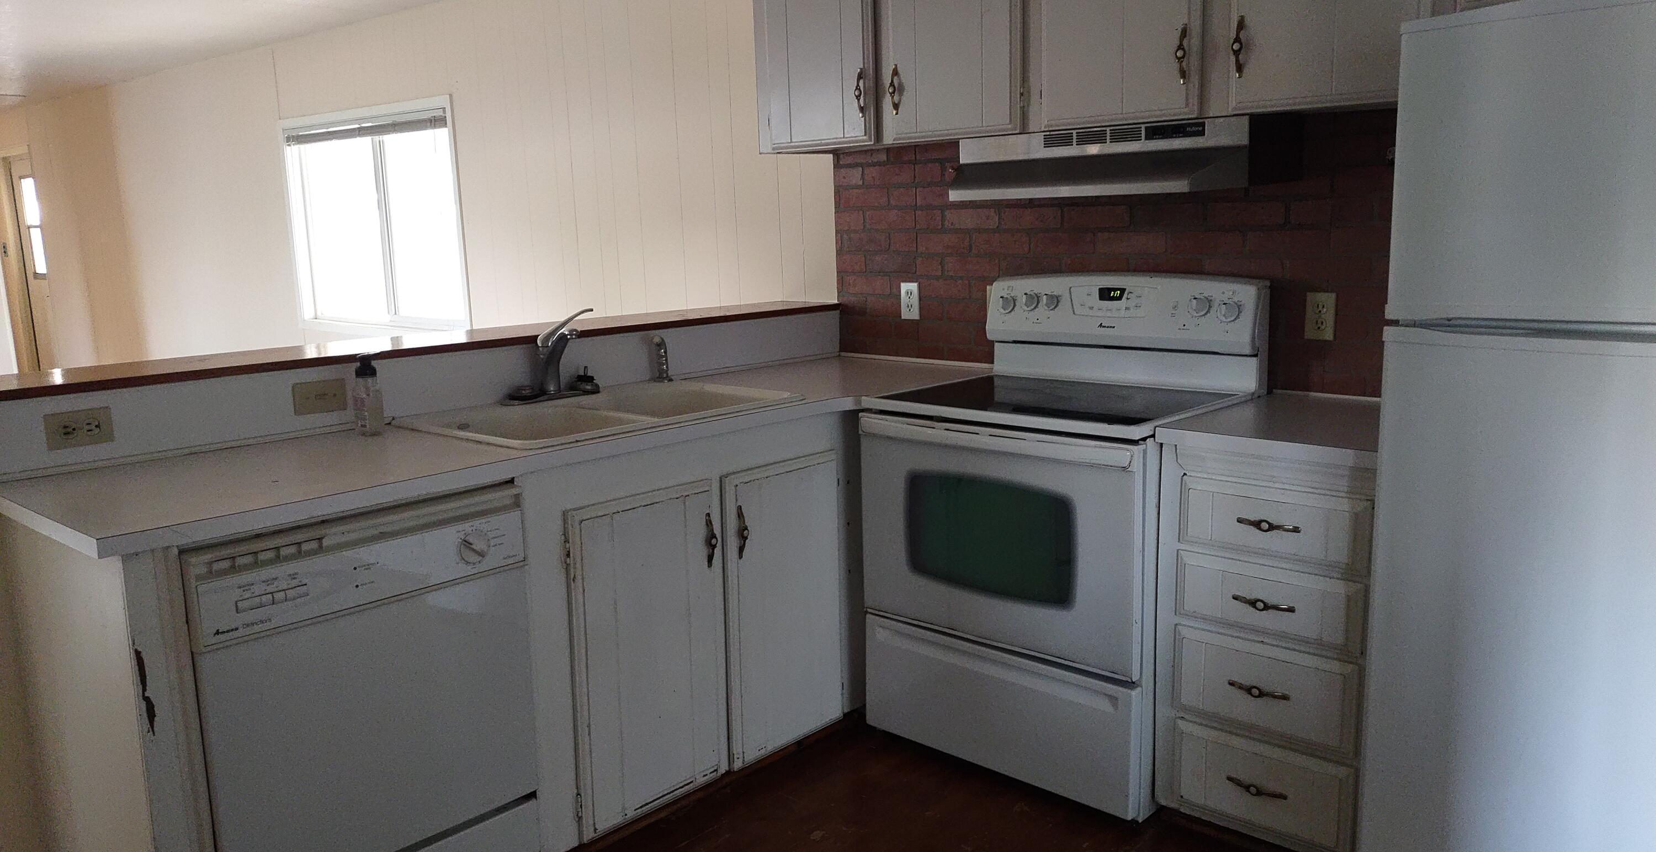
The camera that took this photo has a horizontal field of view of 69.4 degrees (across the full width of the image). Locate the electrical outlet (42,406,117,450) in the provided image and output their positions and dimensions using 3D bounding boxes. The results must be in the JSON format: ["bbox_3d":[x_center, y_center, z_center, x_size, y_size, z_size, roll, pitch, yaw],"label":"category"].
[{"bbox_3d":[-1.407,0.006,2.252,0.009,0.069,0.112,8,14,42],"label":"electrical outlet"}]

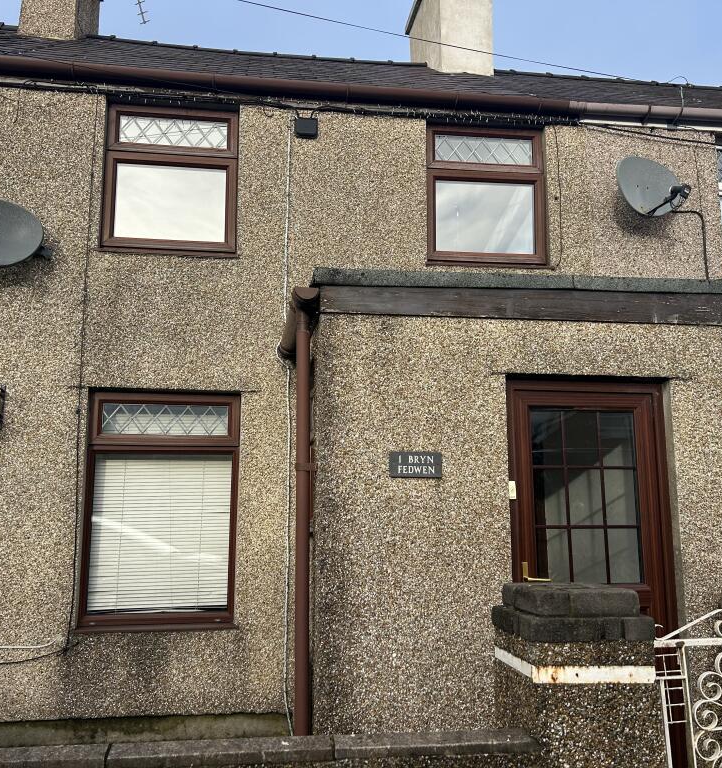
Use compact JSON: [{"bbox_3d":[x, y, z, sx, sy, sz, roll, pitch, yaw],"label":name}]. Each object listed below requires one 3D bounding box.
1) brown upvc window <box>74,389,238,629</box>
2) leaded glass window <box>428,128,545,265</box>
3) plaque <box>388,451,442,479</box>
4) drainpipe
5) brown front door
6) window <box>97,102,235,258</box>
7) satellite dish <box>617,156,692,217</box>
[{"bbox_3d":[-1.327,0.835,5.141,0.990,1.555,0.100,1,-9,-7],"label":"brown upvc window"},{"bbox_3d":[0.926,-1.399,5.765,0.920,1.090,0.100,1,-9,-7],"label":"leaded glass window"},{"bbox_3d":[0.279,0.410,3.885,0.266,0.131,0.015,1,-9,-7],"label":"plaque"},{"bbox_3d":[-0.379,0.900,4.401,0.200,2.600,1.450,1,-9,-7],"label":"drainpipe"},{"bbox_3d":[1.204,1.021,4.045,0.910,2.050,0.100,1,-9,-7],"label":"brown front door"},{"bbox_3d":[-1.345,-1.444,5.495,0.930,1.090,0.100,1,-9,-7],"label":"window"},{"bbox_3d":[2.124,-1.433,5.444,0.610,0.520,0.460,4,-10,-27],"label":"satellite dish"}]

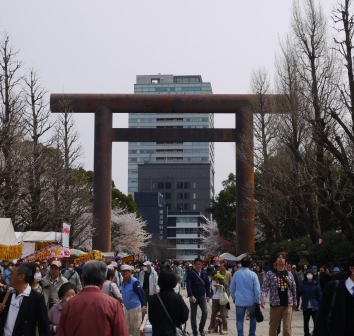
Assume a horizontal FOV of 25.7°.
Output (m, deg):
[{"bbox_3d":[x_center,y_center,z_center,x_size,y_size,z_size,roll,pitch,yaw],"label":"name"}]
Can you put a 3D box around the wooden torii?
[{"bbox_3d":[-0.314,2.107,106.043,34.100,25.000,2.600,0,-7,0],"label":"wooden torii"}]

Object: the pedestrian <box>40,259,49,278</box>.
[{"bbox_3d":[-3.366,3.210,20.058,0.480,1.710,0.320,-1,-7,5],"label":"pedestrian"}]

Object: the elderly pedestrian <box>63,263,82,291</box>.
[{"bbox_3d":[-2.882,3.439,21.541,0.500,1.620,0.340,-2,-7,15],"label":"elderly pedestrian"}]

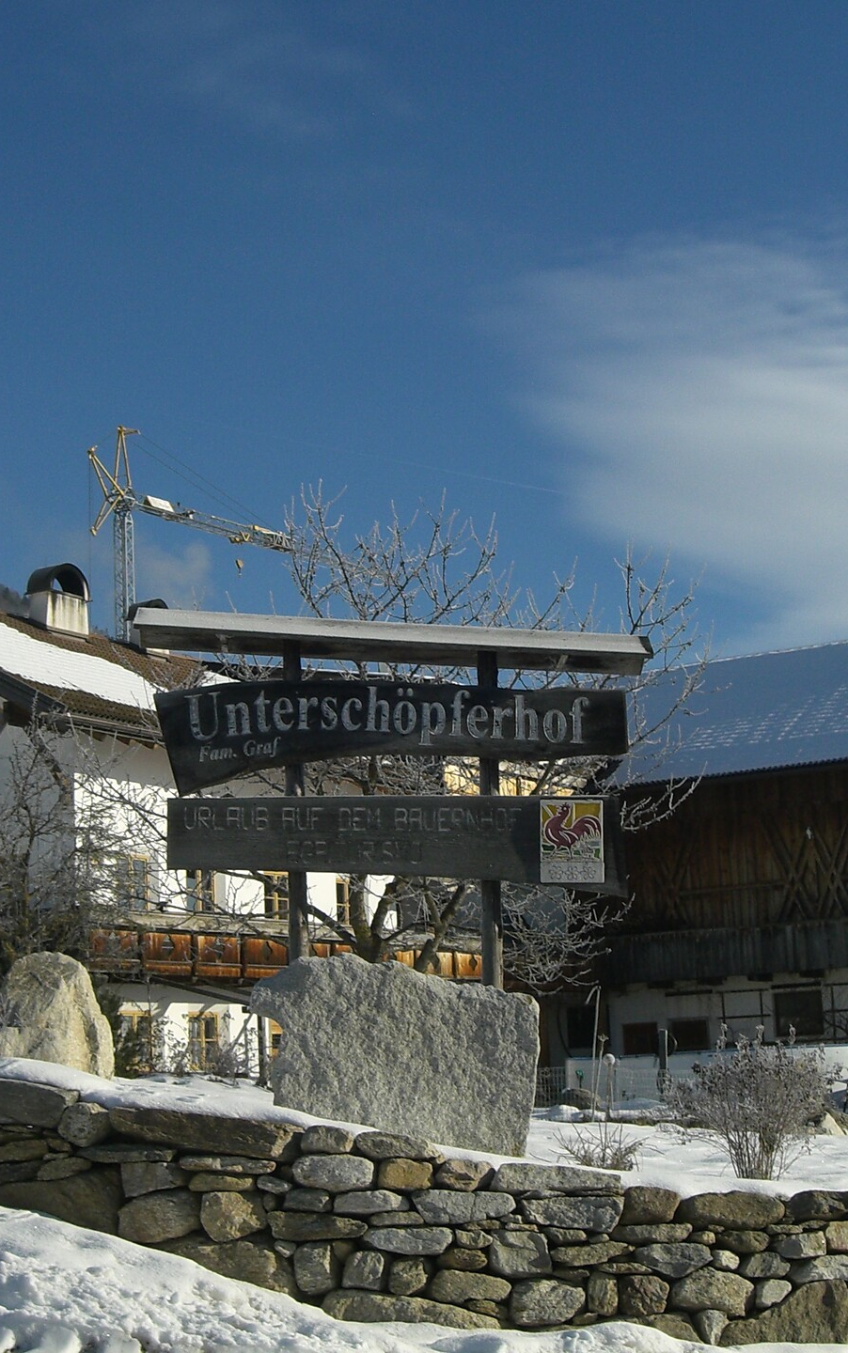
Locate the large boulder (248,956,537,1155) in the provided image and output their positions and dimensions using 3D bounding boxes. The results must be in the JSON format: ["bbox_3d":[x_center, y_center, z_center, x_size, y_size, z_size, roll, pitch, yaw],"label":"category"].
[{"bbox_3d":[-0.193,2.355,12.300,1.741,1.222,0.800,-2,-11,-1],"label":"large boulder"}]

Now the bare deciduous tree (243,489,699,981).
[{"bbox_3d":[0.548,1.124,20.000,4.529,6.017,4.400,-3,-11,1],"label":"bare deciduous tree"}]

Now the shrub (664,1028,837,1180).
[{"bbox_3d":[2.257,2.959,13.700,1.154,1.042,1.050,-4,-11,8],"label":"shrub"}]

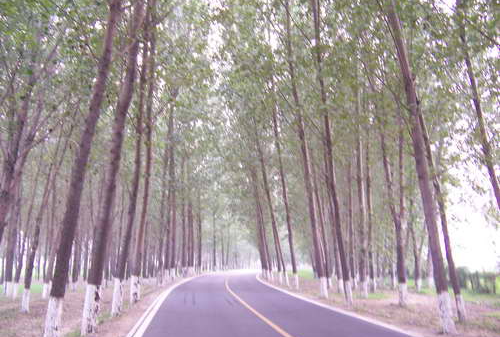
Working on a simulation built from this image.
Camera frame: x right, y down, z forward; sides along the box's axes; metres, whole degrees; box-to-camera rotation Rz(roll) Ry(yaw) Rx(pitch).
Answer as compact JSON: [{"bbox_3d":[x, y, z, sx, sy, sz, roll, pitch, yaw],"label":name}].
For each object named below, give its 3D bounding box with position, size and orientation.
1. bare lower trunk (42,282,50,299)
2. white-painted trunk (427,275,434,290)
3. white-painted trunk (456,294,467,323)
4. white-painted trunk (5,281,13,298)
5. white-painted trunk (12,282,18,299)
[{"bbox_3d":[-10.475,6.272,24.501,0.270,0.843,0.270,5,-12,-22],"label":"bare lower trunk"},{"bbox_3d":[12.308,7.781,32.417,0.371,0.915,0.371,-4,-12,20],"label":"white-painted trunk"},{"bbox_3d":[6.496,4.286,14.656,0.191,0.840,0.191,0,-11,0],"label":"white-painted trunk"},{"bbox_3d":[-13.093,6.565,25.927,0.313,0.822,0.313,5,-12,-26],"label":"white-painted trunk"},{"bbox_3d":[-11.910,6.222,24.296,0.258,0.862,0.258,5,-12,-25],"label":"white-painted trunk"}]

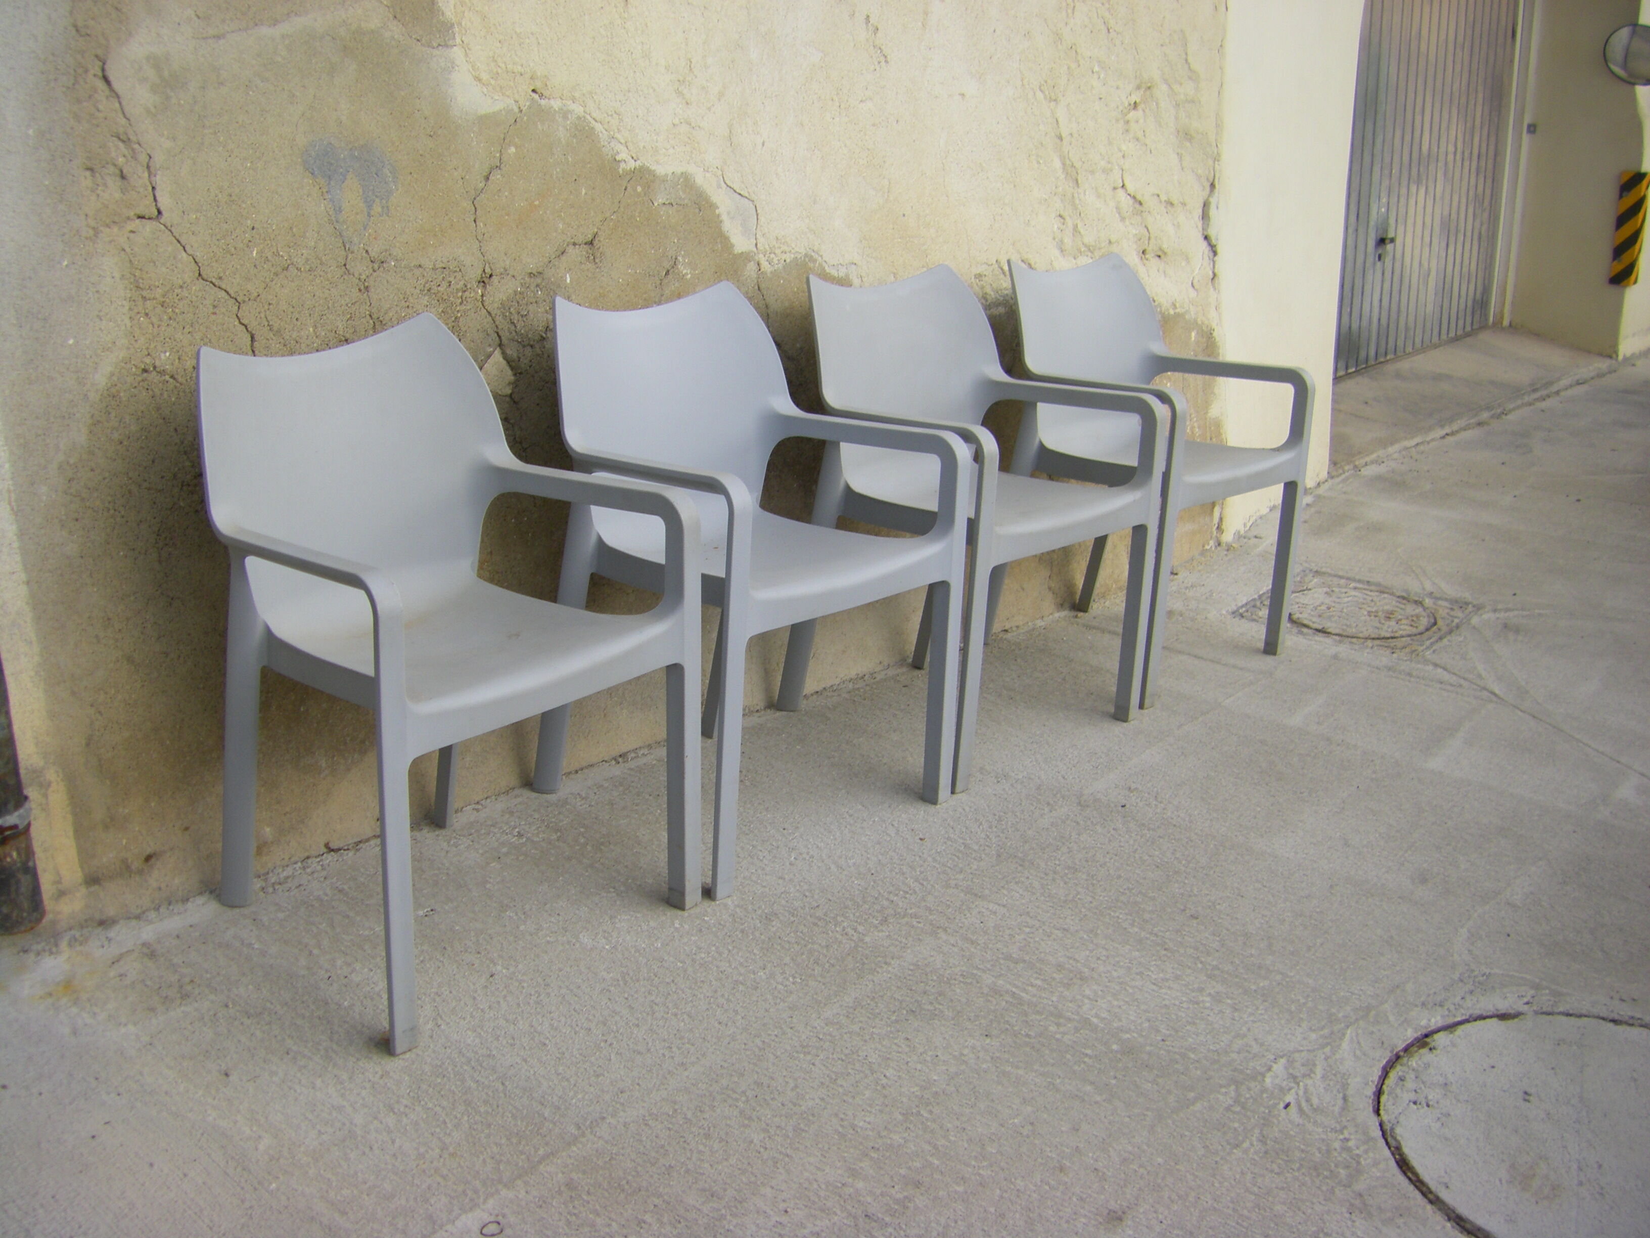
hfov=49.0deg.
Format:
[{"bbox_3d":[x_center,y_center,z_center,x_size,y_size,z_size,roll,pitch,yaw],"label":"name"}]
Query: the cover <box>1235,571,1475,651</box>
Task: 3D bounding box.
[{"bbox_3d":[1.273,-0.015,4.348,0.440,0.030,0.465,15,22,32],"label":"cover"}]

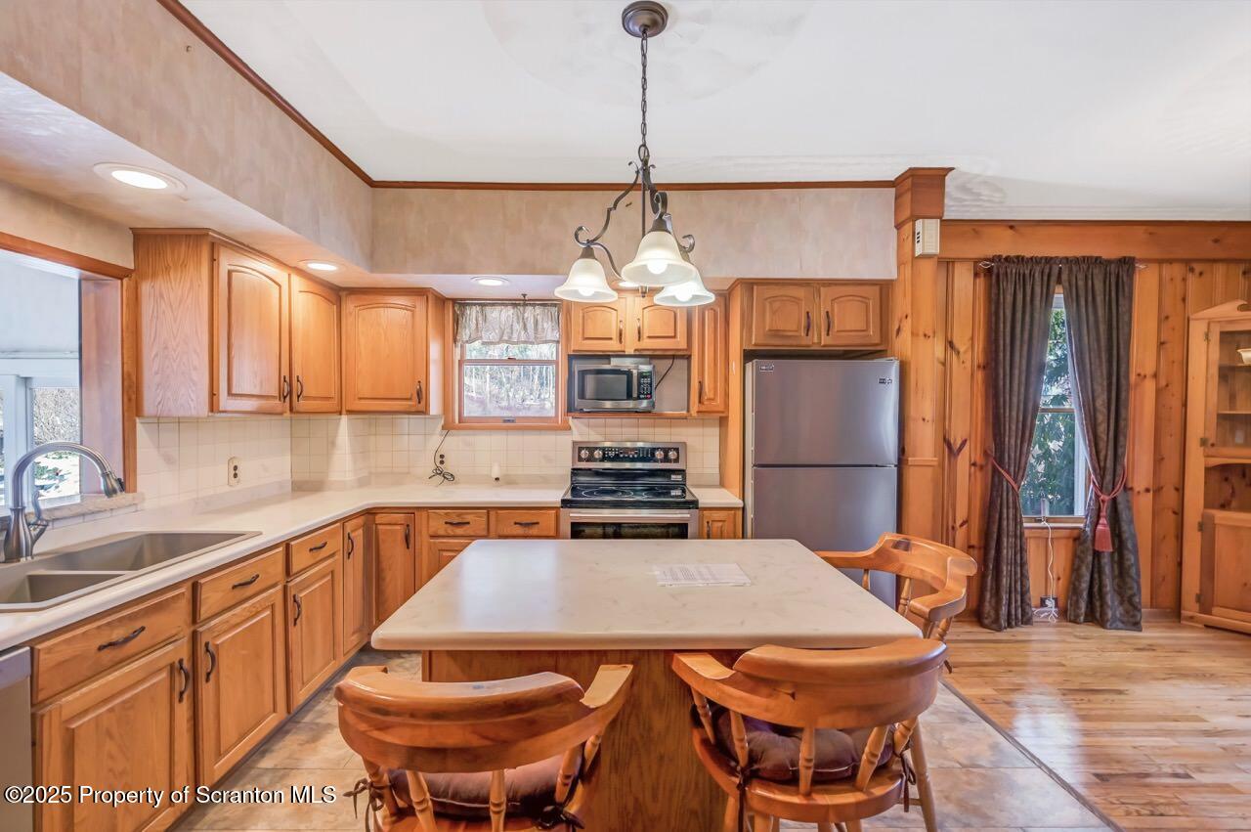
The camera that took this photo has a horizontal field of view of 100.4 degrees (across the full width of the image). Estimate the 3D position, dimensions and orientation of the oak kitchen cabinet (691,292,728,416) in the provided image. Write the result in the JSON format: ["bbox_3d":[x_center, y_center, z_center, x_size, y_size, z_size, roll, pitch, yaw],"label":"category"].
[{"bbox_3d":[0.525,-0.385,3.375,0.245,0.762,0.325,0,1,0],"label":"oak kitchen cabinet"}]

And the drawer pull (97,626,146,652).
[{"bbox_3d":[-1.405,0.620,1.458,0.030,0.020,0.134,0,1,0],"label":"drawer pull"}]

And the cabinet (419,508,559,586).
[{"bbox_3d":[-0.757,0.909,3.196,0.781,0.822,0.605,0,1,0],"label":"cabinet"}]

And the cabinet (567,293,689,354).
[{"bbox_3d":[0.016,-0.576,3.339,0.750,0.392,0.310,0,1,0],"label":"cabinet"}]

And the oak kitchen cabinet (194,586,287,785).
[{"bbox_3d":[-1.710,0.982,1.938,0.610,0.595,0.473,0,1,0],"label":"oak kitchen cabinet"}]

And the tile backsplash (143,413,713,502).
[{"bbox_3d":[-0.709,0.217,2.876,2.720,0.425,1.350,0,1,0],"label":"tile backsplash"}]

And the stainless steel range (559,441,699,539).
[{"bbox_3d":[0.015,0.781,3.182,0.765,1.214,0.700,0,1,0],"label":"stainless steel range"}]

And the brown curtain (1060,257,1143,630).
[{"bbox_3d":[3.122,0.172,3.444,0.495,2.450,0.165,0,1,0],"label":"brown curtain"}]

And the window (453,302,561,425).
[{"bbox_3d":[-0.807,-0.358,3.562,0.743,0.835,0.120,0,1,0],"label":"window"}]

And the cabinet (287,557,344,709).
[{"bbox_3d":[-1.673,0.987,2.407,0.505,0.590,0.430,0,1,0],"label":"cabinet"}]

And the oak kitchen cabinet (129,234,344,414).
[{"bbox_3d":[-1.897,-0.394,2.697,0.325,0.780,1.020,0,1,0],"label":"oak kitchen cabinet"}]

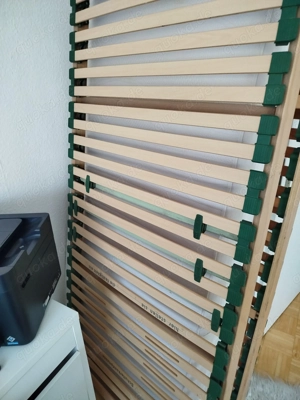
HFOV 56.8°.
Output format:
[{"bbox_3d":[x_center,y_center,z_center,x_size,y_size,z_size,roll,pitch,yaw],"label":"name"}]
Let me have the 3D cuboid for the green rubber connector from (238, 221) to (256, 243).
[{"bbox_3d":[0.267,0.083,0.763,0.039,0.046,0.026,19,22,39],"label":"green rubber connector"}]

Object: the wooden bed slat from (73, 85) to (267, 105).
[{"bbox_3d":[-0.020,-0.359,0.931,0.848,0.037,0.011,19,22,39],"label":"wooden bed slat"}]

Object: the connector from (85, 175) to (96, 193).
[{"bbox_3d":[-0.260,-0.070,1.224,0.028,0.081,0.032,19,22,39],"label":"connector"}]

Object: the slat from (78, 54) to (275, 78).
[{"bbox_3d":[-0.014,-0.425,0.911,0.848,0.037,0.011,19,22,39],"label":"slat"}]

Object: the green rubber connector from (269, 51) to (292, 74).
[{"bbox_3d":[0.302,-0.315,0.645,0.042,0.045,0.026,19,22,39],"label":"green rubber connector"}]

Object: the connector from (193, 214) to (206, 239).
[{"bbox_3d":[0.159,0.080,0.864,0.025,0.078,0.032,19,22,39],"label":"connector"}]

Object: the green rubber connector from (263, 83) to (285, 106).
[{"bbox_3d":[0.296,-0.249,0.664,0.042,0.044,0.026,19,22,39],"label":"green rubber connector"}]

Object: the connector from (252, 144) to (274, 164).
[{"bbox_3d":[0.285,-0.117,0.704,0.042,0.045,0.026,19,22,39],"label":"connector"}]

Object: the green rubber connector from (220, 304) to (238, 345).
[{"bbox_3d":[0.243,0.375,0.848,0.039,0.124,0.026,19,22,39],"label":"green rubber connector"}]

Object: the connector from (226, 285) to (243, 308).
[{"bbox_3d":[0.252,0.280,0.819,0.039,0.051,0.026,19,22,39],"label":"connector"}]

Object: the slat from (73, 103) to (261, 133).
[{"bbox_3d":[-0.026,-0.294,0.951,0.848,0.037,0.011,19,22,39],"label":"slat"}]

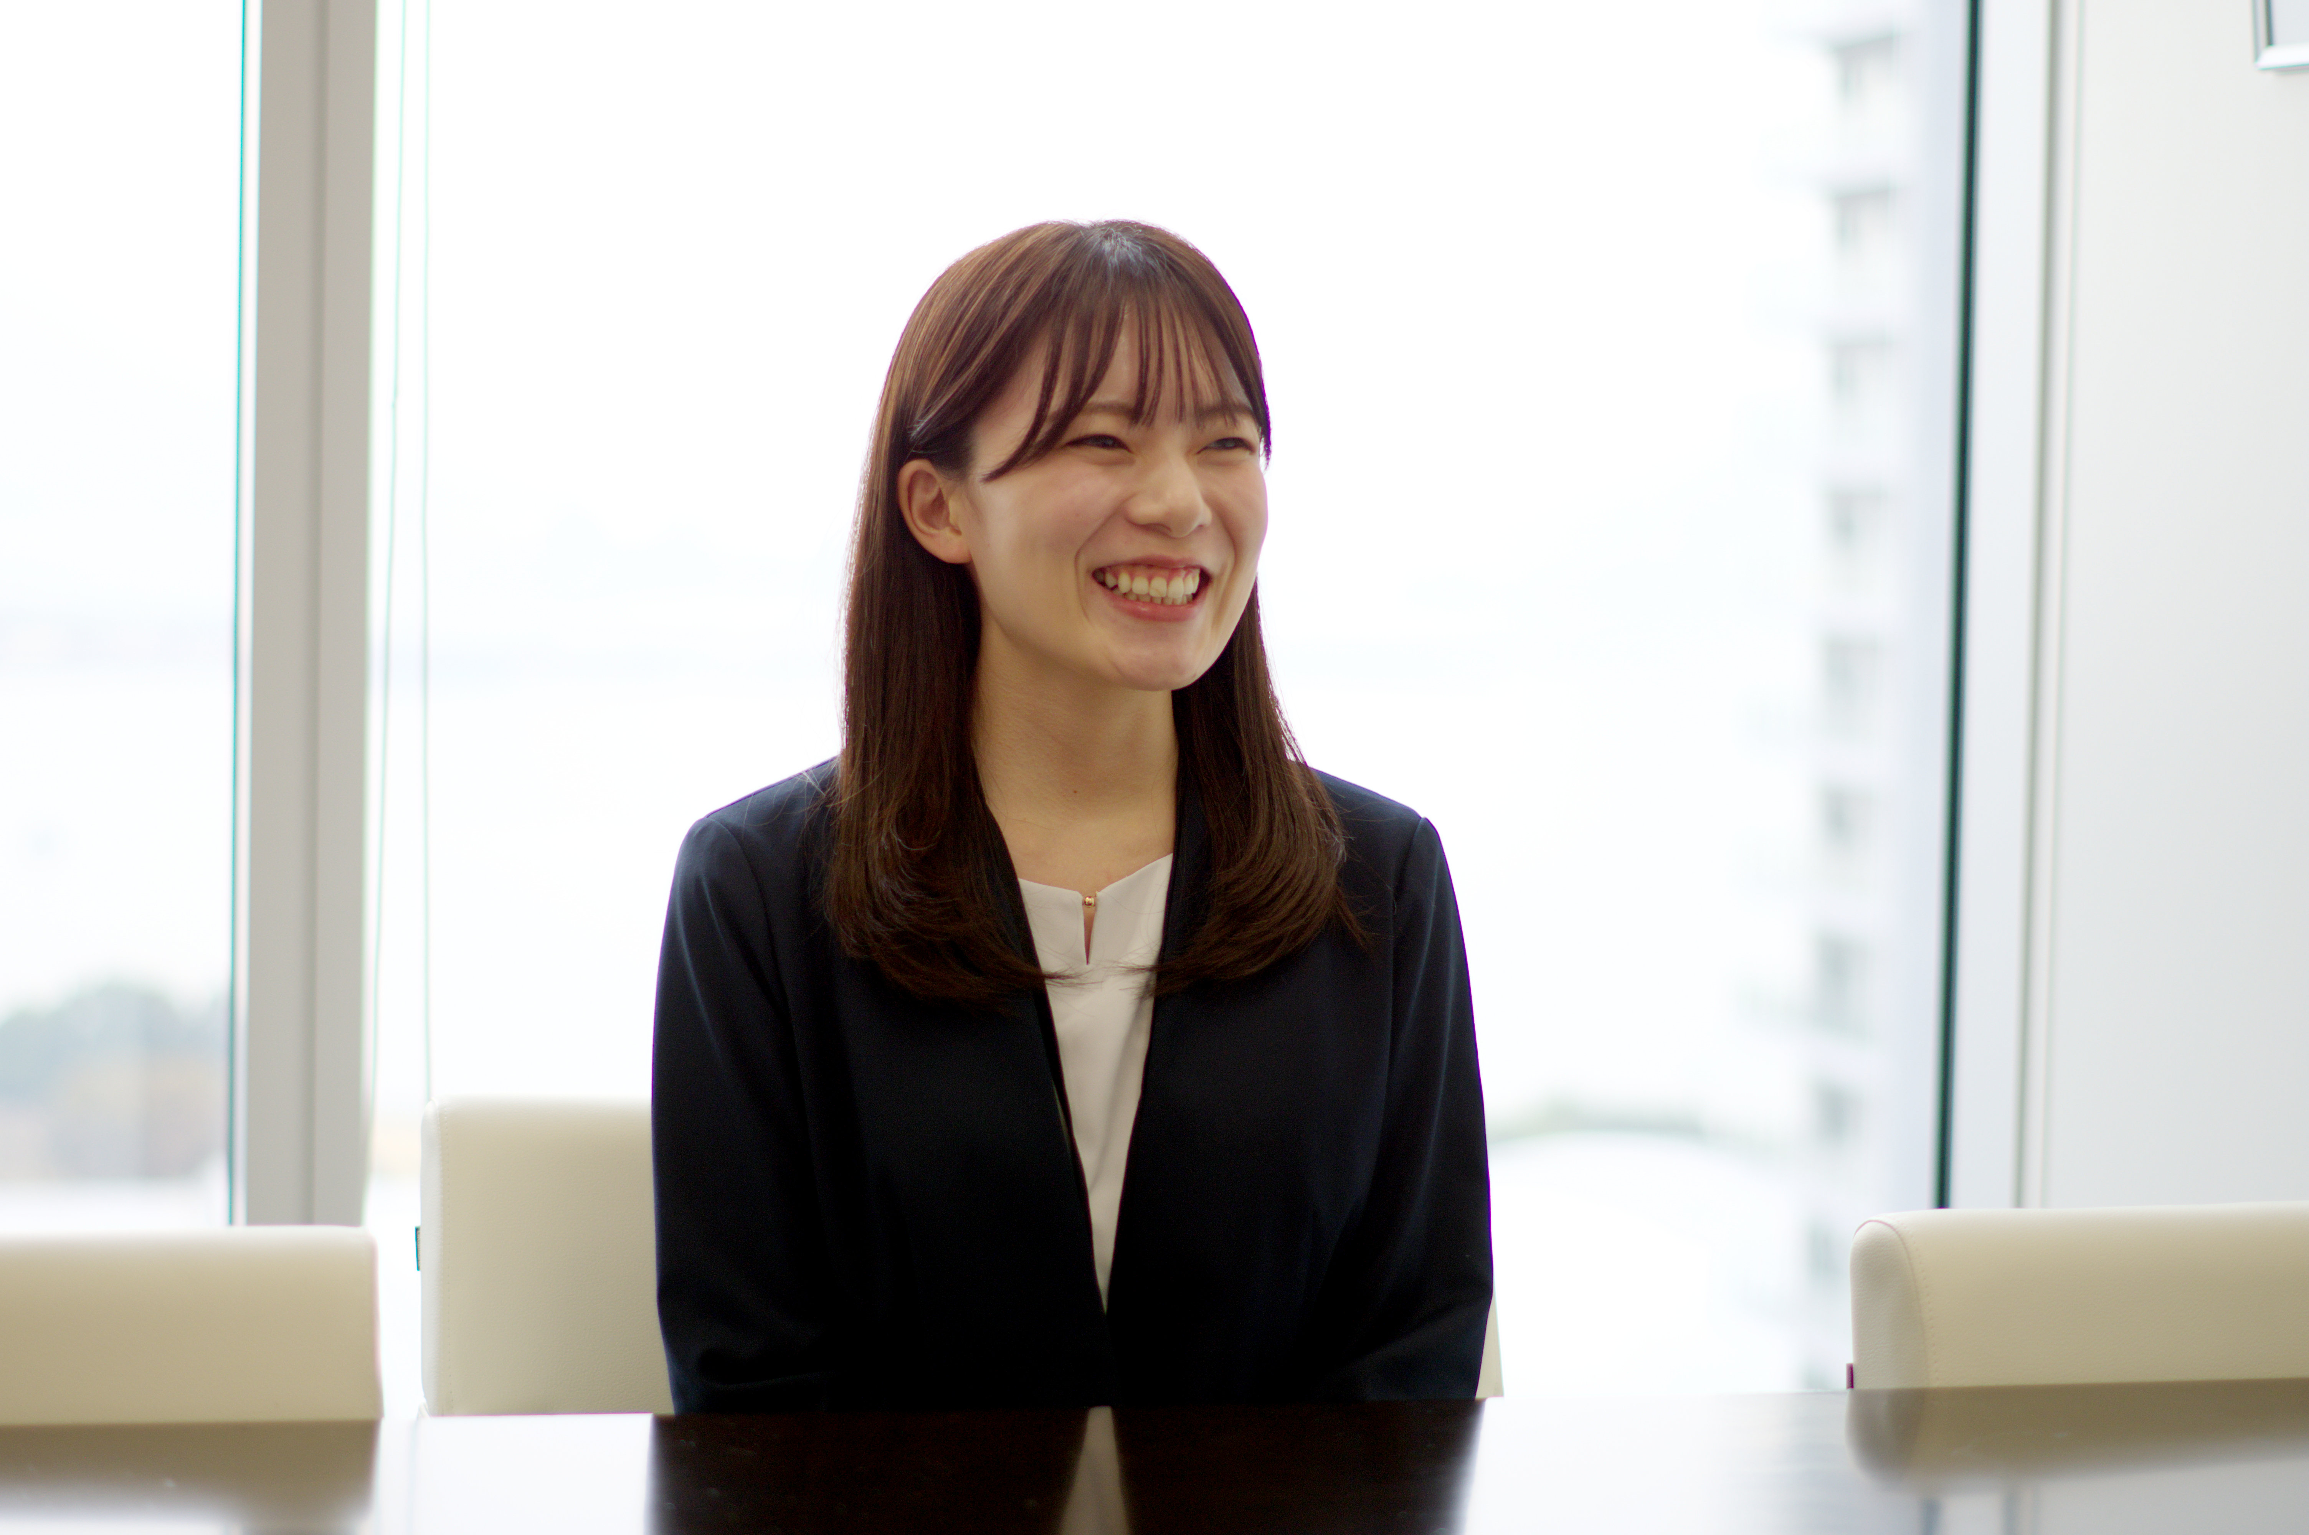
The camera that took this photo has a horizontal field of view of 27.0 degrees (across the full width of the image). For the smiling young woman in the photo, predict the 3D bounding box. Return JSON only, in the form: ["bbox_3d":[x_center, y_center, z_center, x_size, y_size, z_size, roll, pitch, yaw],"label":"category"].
[{"bbox_3d":[0.005,0.368,2.200,0.440,1.260,0.680,1,2,-11],"label":"smiling young woman"}]

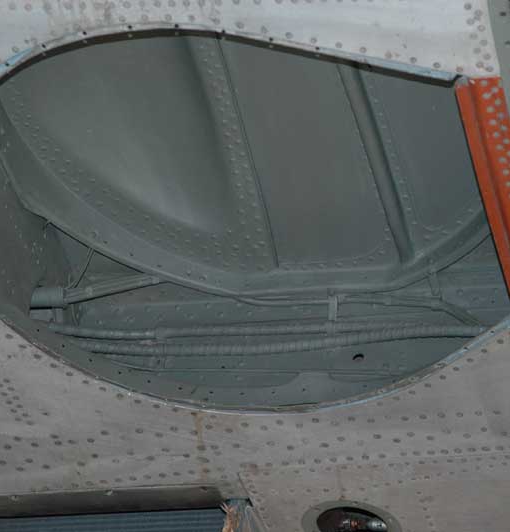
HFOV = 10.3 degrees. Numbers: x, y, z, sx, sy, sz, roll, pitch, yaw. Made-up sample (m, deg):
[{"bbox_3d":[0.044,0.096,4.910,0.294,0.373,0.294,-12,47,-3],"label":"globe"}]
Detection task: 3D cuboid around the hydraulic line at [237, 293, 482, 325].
[{"bbox_3d":[0.150,0.058,4.060,0.365,0.038,0.030,2,-42,15],"label":"hydraulic line"}]

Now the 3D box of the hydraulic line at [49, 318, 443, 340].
[{"bbox_3d":[-0.012,0.093,4.120,0.585,0.026,0.028,0,-42,15],"label":"hydraulic line"}]

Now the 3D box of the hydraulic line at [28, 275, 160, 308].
[{"bbox_3d":[-0.238,0.038,4.200,0.195,0.032,0.032,-8,-44,8],"label":"hydraulic line"}]

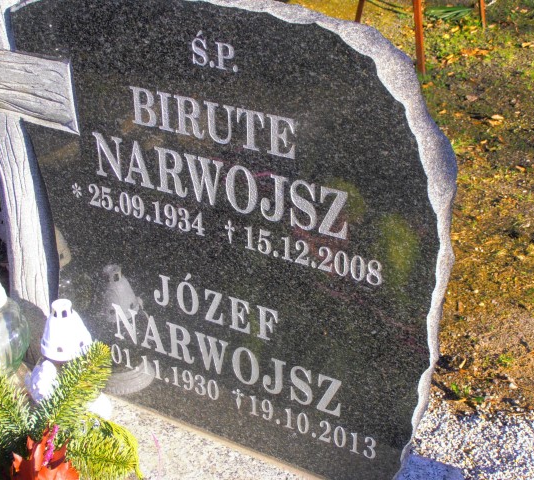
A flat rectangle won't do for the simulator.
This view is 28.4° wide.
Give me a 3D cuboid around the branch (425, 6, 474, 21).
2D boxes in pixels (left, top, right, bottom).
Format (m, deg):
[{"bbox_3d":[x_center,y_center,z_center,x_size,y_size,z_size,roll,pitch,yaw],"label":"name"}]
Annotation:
[{"bbox_3d":[0.831,-1.032,4.800,0.220,0.045,0.130,-1,25,0],"label":"branch"}]

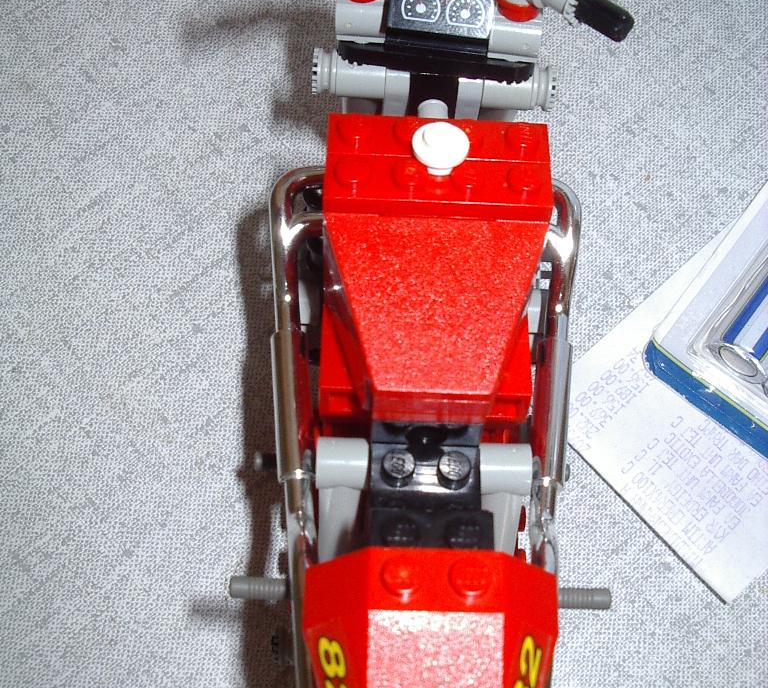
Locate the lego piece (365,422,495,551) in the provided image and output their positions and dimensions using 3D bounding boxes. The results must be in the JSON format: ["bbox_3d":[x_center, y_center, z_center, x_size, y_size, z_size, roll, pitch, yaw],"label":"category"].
[{"bbox_3d":[0.006,0.020,0.156,0.017,0.011,0.023,2,58,-1],"label":"lego piece"}]

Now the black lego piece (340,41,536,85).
[{"bbox_3d":[0.008,-0.049,0.183,0.032,0.004,0.008,7,58,2],"label":"black lego piece"}]

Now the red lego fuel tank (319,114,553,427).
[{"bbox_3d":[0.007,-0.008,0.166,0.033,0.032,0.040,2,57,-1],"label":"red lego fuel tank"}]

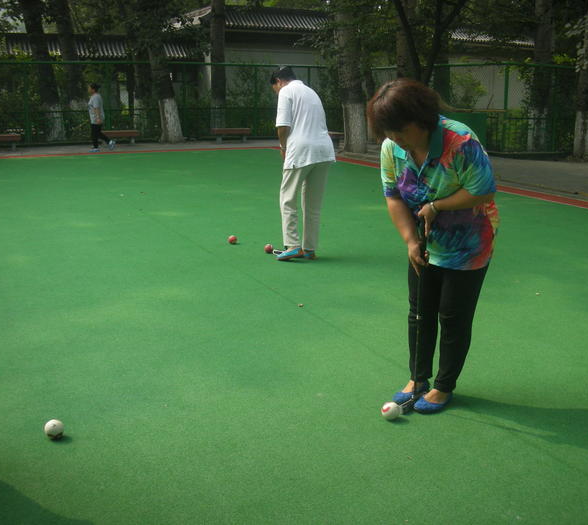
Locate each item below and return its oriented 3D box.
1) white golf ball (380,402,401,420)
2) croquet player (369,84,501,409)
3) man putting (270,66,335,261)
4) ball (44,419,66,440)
[{"bbox_3d":[0.405,0.624,2.958,0.075,0.075,0.075,0,14,0],"label":"white golf ball"},{"bbox_3d":[0.575,-0.063,2.994,0.470,1.390,0.470,-12,18,-39],"label":"croquet player"},{"bbox_3d":[0.075,-0.786,5.638,0.460,1.510,0.450,7,16,27],"label":"man putting"},{"bbox_3d":[-0.950,0.662,2.805,0.075,0.075,0.075,0,14,0],"label":"ball"}]

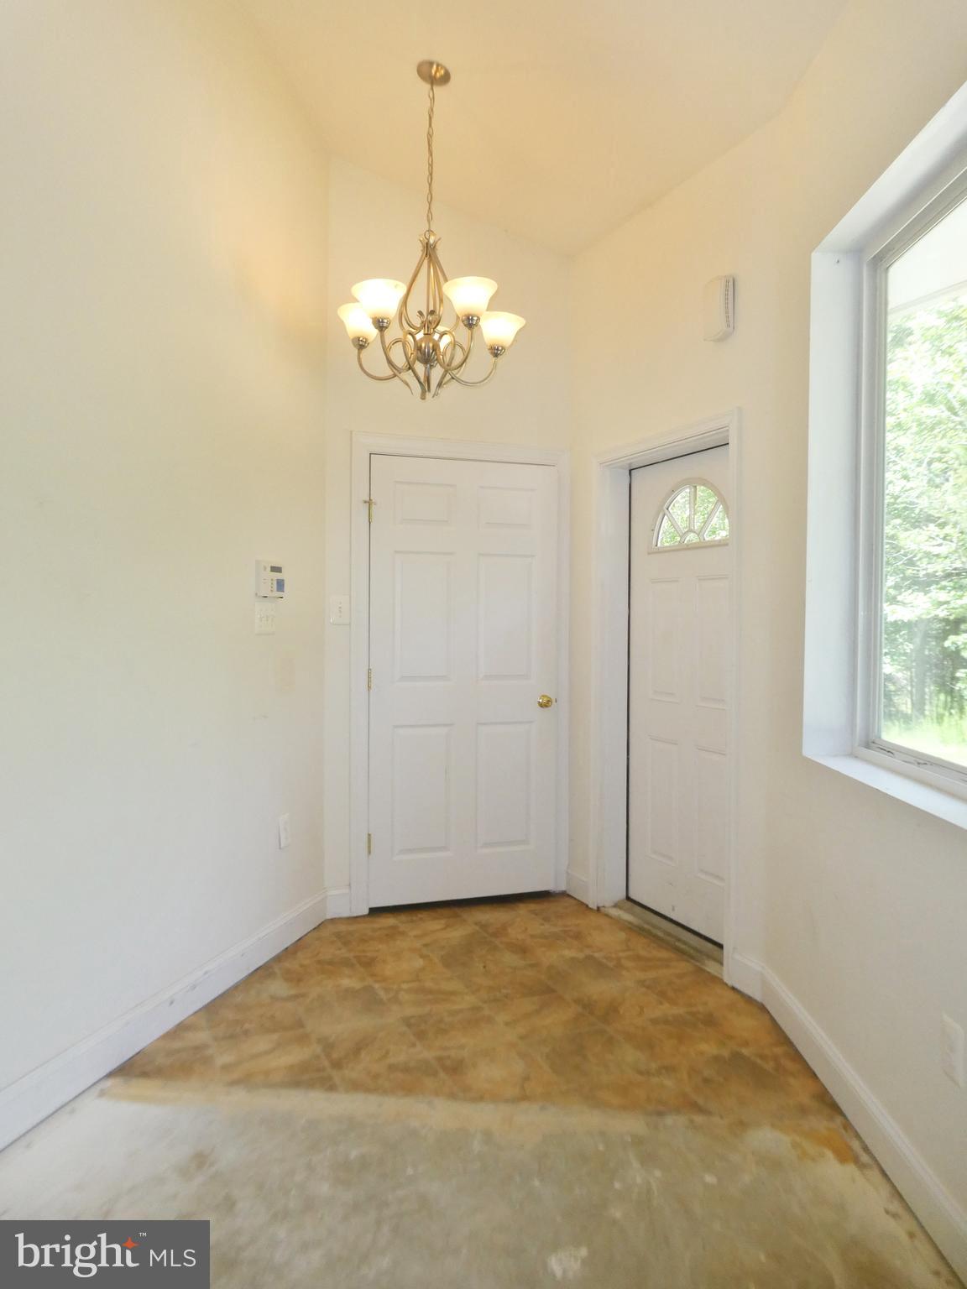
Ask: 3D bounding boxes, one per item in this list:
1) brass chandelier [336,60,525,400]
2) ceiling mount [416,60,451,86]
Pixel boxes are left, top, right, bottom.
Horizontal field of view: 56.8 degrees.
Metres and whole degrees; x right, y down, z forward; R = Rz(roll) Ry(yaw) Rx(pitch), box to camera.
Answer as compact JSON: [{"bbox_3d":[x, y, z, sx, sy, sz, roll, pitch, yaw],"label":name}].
[{"bbox_3d":[-0.185,-1.475,3.200,0.680,1.185,0.660,0,2,0],"label":"brass chandelier"},{"bbox_3d":[-0.178,-2.037,3.185,0.126,0.030,0.126,14,-4,1],"label":"ceiling mount"}]

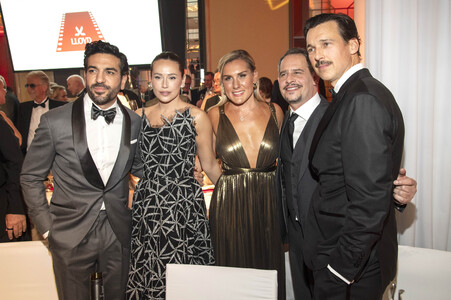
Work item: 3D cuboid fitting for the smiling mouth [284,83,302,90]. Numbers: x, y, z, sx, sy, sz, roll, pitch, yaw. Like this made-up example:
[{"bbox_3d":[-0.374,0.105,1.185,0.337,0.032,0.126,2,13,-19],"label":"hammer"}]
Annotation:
[{"bbox_3d":[0.277,-0.258,1.430,0.070,0.030,0.027,-3,9,28],"label":"smiling mouth"}]

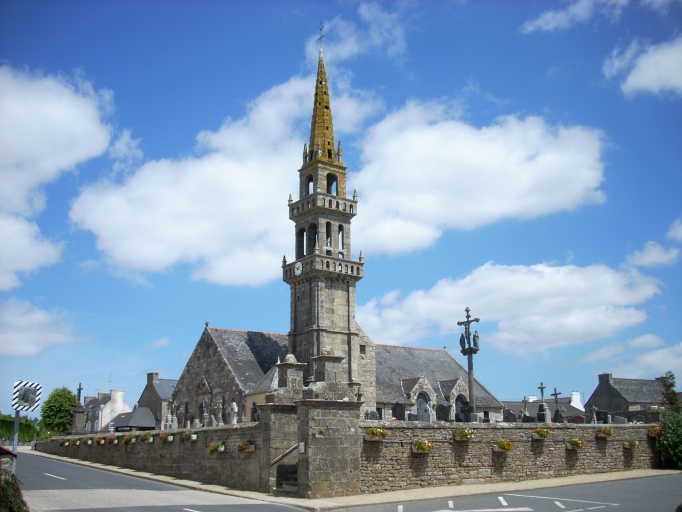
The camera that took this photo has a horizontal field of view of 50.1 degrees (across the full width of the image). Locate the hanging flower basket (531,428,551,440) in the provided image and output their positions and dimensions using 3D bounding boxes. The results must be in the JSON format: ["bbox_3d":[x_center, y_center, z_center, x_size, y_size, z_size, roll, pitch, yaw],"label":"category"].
[{"bbox_3d":[7.382,6.605,26.982,0.660,0.438,0.420,10,-17,-34],"label":"hanging flower basket"}]

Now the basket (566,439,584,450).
[{"bbox_3d":[9.015,7.246,28.032,0.660,0.446,0.420,10,-17,-34],"label":"basket"}]

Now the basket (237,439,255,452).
[{"bbox_3d":[-3.208,6.366,24.498,0.420,0.450,0.660,10,-17,-34],"label":"basket"}]

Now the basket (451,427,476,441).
[{"bbox_3d":[4.117,6.015,24.711,0.660,0.452,0.420,10,-17,-34],"label":"basket"}]

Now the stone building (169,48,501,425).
[{"bbox_3d":[1.876,0.961,67.233,27.352,31.904,19.136,10,-17,-34],"label":"stone building"}]

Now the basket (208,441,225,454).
[{"bbox_3d":[-4.470,6.875,26.180,0.420,0.466,0.660,10,-17,-34],"label":"basket"}]

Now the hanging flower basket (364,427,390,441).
[{"bbox_3d":[1.133,5.508,22.627,0.660,0.433,0.420,10,-17,-34],"label":"hanging flower basket"}]

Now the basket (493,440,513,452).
[{"bbox_3d":[5.693,6.715,25.704,0.660,0.427,0.420,10,-17,-34],"label":"basket"}]

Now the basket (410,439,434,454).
[{"bbox_3d":[2.635,6.160,23.578,0.660,0.474,0.420,10,-17,-34],"label":"basket"}]

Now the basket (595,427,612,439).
[{"bbox_3d":[10.504,7.063,29.180,0.660,0.455,0.420,10,-17,-34],"label":"basket"}]

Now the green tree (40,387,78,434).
[{"bbox_3d":[-27.132,15.111,70.409,3.644,4.828,3.644,5,-15,-20],"label":"green tree"}]

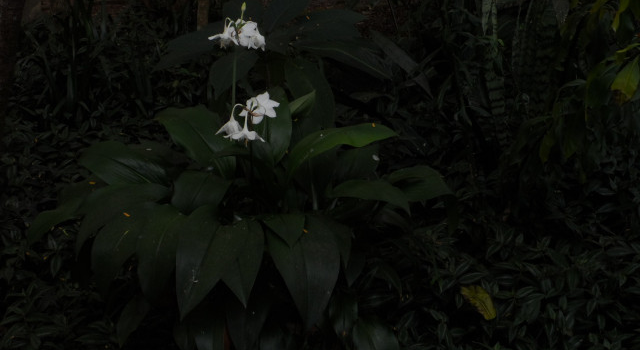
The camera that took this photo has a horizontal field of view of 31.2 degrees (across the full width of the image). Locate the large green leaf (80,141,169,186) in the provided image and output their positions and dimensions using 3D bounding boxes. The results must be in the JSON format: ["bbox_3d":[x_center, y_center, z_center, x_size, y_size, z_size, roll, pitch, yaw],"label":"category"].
[{"bbox_3d":[-0.462,-0.028,2.720,0.193,0.069,0.116,3,20,8],"label":"large green leaf"}]

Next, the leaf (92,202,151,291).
[{"bbox_3d":[-0.409,0.149,2.360,0.100,0.155,0.130,13,22,35],"label":"leaf"}]

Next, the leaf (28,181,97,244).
[{"bbox_3d":[-0.548,0.080,2.470,0.155,0.100,0.100,-2,18,-5],"label":"leaf"}]

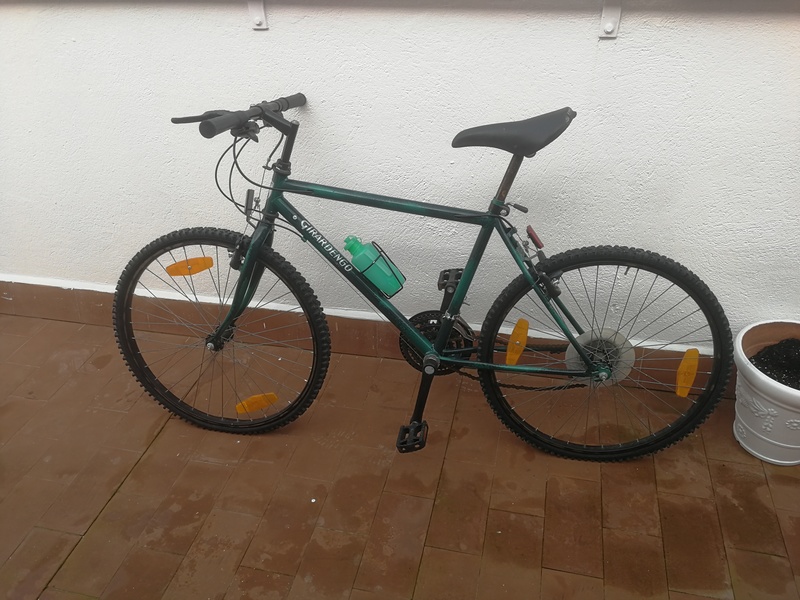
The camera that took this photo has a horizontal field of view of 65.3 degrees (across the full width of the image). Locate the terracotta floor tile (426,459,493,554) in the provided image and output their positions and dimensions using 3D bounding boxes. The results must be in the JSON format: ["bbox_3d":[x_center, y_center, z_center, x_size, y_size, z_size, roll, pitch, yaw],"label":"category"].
[{"bbox_3d":[0.165,0.544,1.651,0.140,0.012,0.280,6,35,12],"label":"terracotta floor tile"}]

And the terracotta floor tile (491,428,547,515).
[{"bbox_3d":[0.335,0.478,1.734,0.140,0.012,0.280,6,35,12],"label":"terracotta floor tile"}]

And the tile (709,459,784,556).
[{"bbox_3d":[0.891,0.533,1.618,0.140,0.012,0.280,6,35,12],"label":"tile"}]

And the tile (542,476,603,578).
[{"bbox_3d":[0.455,0.588,1.637,0.142,0.015,0.284,6,36,12],"label":"tile"}]

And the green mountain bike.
[{"bbox_3d":[0.007,-0.014,1.622,1.670,0.955,0.560,3,24,8],"label":"green mountain bike"}]

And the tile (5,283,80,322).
[{"bbox_3d":[-1.377,0.009,2.423,0.285,0.141,0.015,6,19,11],"label":"tile"}]

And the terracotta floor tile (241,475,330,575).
[{"bbox_3d":[-0.287,0.581,1.626,0.140,0.012,0.280,6,35,12],"label":"terracotta floor tile"}]

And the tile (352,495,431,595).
[{"bbox_3d":[-0.007,0.609,1.567,0.140,0.012,0.280,6,35,12],"label":"tile"}]

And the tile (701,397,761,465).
[{"bbox_3d":[0.956,0.379,1.837,0.140,0.012,0.270,6,35,12],"label":"tile"}]

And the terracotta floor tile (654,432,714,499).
[{"bbox_3d":[0.808,0.454,1.807,0.142,0.015,0.284,6,36,12],"label":"terracotta floor tile"}]

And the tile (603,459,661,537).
[{"bbox_3d":[0.611,0.507,1.675,0.140,0.012,0.280,6,35,12],"label":"tile"}]

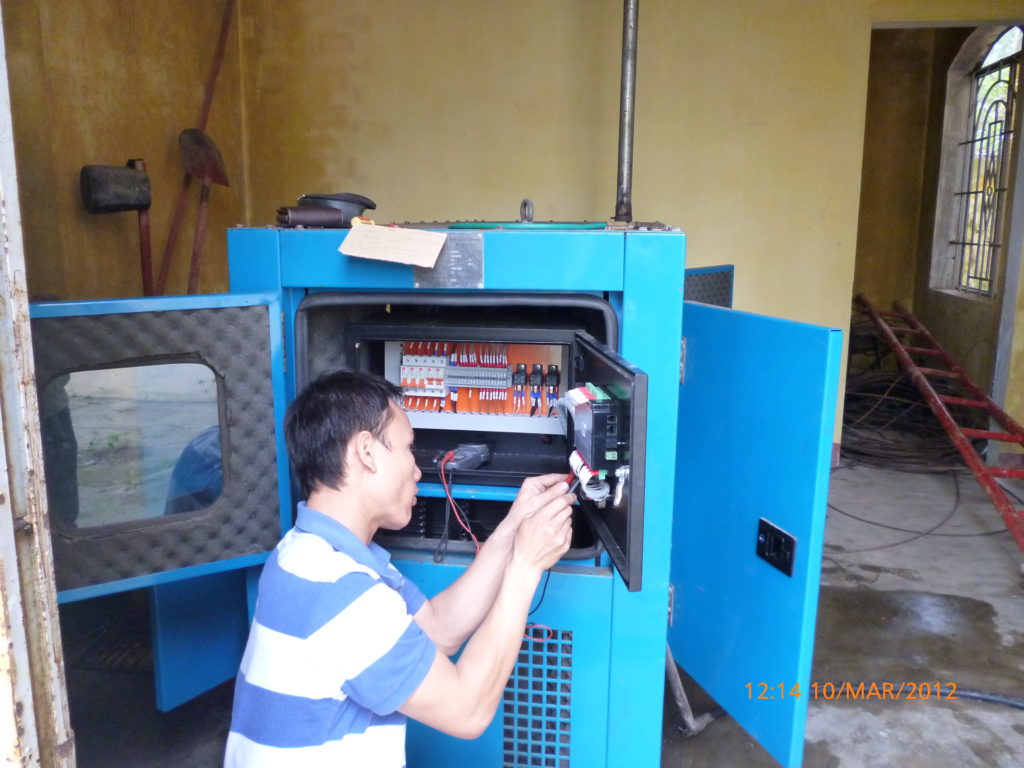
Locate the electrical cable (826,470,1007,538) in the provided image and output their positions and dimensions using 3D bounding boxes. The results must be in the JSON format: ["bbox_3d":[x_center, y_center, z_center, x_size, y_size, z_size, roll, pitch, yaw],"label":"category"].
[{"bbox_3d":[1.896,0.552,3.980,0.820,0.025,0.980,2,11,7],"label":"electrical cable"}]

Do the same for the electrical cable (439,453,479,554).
[{"bbox_3d":[-0.098,0.218,1.511,0.075,0.200,0.070,2,11,7],"label":"electrical cable"}]

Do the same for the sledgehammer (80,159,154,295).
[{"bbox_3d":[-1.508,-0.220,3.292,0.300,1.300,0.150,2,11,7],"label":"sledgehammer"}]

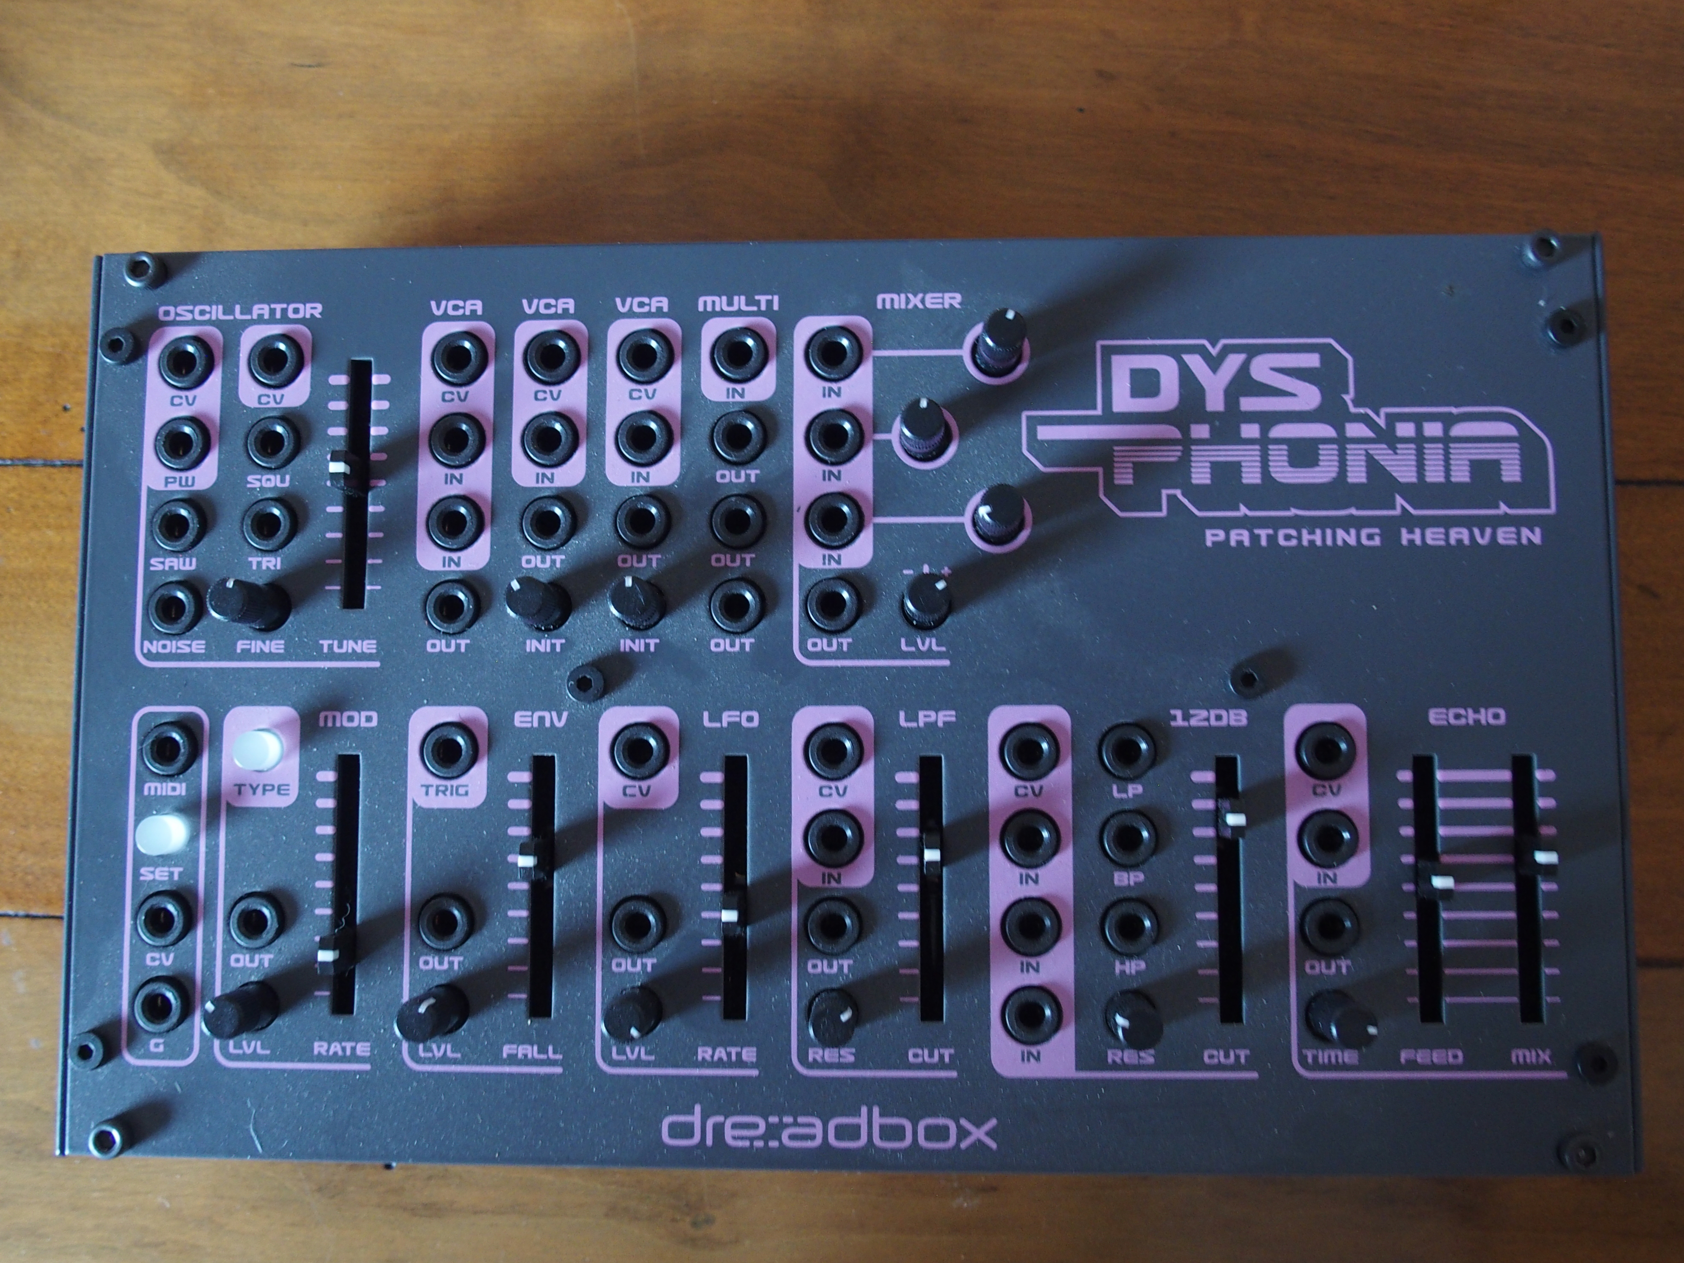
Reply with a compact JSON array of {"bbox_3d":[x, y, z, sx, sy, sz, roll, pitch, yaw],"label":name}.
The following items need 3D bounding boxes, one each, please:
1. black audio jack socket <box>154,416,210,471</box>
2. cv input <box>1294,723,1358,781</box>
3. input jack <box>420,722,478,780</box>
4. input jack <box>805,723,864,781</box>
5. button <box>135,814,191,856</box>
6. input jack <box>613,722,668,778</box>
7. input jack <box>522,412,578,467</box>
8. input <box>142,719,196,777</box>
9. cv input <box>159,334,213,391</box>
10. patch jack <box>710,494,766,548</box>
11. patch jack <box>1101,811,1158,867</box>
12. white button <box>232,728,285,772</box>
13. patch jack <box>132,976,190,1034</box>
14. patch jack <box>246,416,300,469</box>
[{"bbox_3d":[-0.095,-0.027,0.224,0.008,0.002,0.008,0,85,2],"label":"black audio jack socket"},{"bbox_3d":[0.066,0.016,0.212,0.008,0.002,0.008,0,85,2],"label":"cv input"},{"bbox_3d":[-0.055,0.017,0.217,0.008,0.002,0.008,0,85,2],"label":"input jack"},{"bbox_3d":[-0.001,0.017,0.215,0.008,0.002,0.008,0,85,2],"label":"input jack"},{"bbox_3d":[-0.095,0.029,0.218,0.005,0.005,0.005,0,85,2],"label":"button"},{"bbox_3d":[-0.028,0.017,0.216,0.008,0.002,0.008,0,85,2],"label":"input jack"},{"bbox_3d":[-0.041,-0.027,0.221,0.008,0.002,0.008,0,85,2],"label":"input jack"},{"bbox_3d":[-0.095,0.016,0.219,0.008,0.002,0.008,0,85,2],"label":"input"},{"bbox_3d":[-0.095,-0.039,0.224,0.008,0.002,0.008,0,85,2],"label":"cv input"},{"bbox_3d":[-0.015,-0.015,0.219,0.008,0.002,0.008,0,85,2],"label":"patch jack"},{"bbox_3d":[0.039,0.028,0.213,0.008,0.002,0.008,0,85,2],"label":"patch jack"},{"bbox_3d":[-0.082,0.017,0.218,0.005,0.005,0.005,0,85,2],"label":"white button"},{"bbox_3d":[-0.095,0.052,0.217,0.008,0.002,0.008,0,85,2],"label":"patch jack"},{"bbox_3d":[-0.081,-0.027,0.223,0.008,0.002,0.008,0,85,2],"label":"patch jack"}]

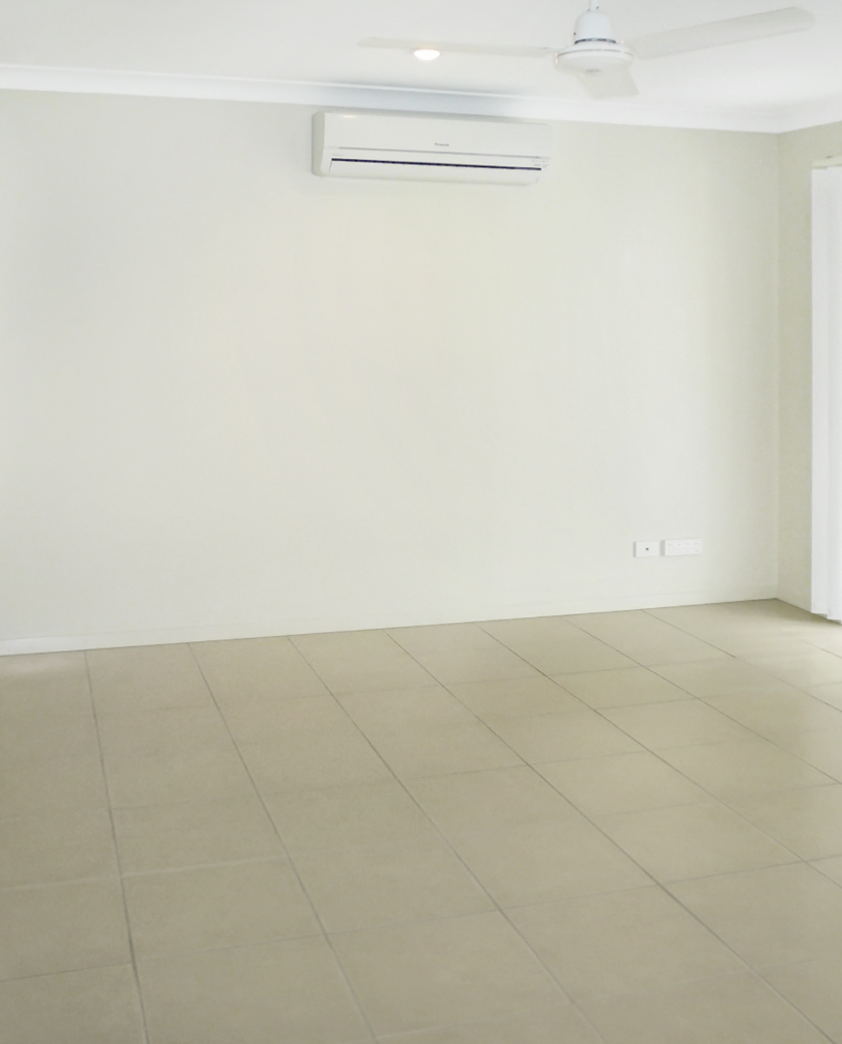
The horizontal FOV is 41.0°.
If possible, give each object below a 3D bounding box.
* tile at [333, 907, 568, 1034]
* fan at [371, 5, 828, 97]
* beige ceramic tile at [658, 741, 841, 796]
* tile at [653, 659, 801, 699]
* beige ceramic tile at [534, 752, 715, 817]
[{"bbox_3d":[0.051,1.020,2.558,0.441,0.012,0.419,-2,11,-18],"label":"tile"},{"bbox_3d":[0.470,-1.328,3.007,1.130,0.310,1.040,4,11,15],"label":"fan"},{"bbox_3d":[1.096,0.830,3.819,0.450,0.012,0.450,-2,10,-18],"label":"beige ceramic tile"},{"bbox_3d":[1.161,0.611,4.418,0.420,0.010,0.410,-2,10,-18],"label":"tile"},{"bbox_3d":[0.661,0.864,3.730,0.455,0.010,0.445,-3,11,-18],"label":"beige ceramic tile"}]

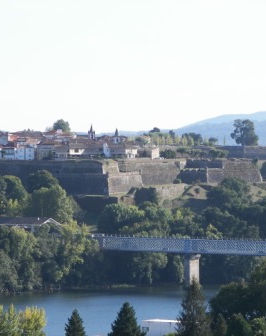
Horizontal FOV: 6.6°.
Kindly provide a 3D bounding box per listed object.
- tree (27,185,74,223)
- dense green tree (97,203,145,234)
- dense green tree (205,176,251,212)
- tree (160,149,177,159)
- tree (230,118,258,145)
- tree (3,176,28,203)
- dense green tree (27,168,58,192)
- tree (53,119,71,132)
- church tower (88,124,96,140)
[{"bbox_3d":[-43.450,18.950,1220.030,23.500,20.000,20.000,0,0,0],"label":"tree"},{"bbox_3d":[-6.080,27.010,1225.030,25.000,17.000,20.000,0,0,0],"label":"dense green tree"},{"bbox_3d":[53.180,15.010,1290.030,25.000,20.000,20.000,0,0,0],"label":"dense green tree"},{"bbox_3d":[21.450,-8.380,1400.010,10.500,6.200,9.500,0,0,0],"label":"tree"},{"bbox_3d":[70.270,-22.130,1460.030,18.000,17.500,16.000,0,0,0],"label":"tree"},{"bbox_3d":[-63.150,11.760,1245.020,13.500,16.000,13.000,0,0,0],"label":"tree"},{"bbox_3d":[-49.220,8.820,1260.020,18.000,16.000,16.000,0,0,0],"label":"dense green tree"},{"bbox_3d":[-45.360,-25.300,1480.020,11.000,12.000,11.000,0,0,0],"label":"tree"},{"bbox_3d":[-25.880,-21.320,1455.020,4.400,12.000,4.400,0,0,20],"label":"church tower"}]

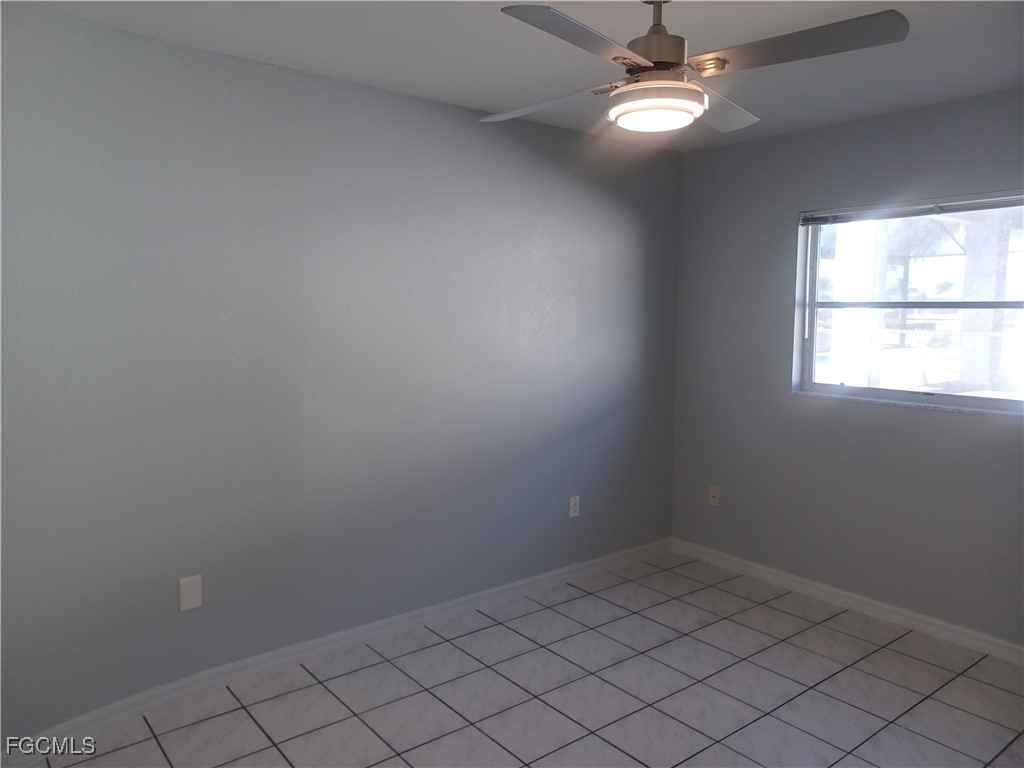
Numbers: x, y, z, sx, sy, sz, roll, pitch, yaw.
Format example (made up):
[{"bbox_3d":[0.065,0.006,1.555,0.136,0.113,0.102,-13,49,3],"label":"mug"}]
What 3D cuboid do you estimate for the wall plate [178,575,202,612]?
[{"bbox_3d":[-1.212,0.791,2.792,0.073,0.119,0.008,-4,7,-38],"label":"wall plate"}]

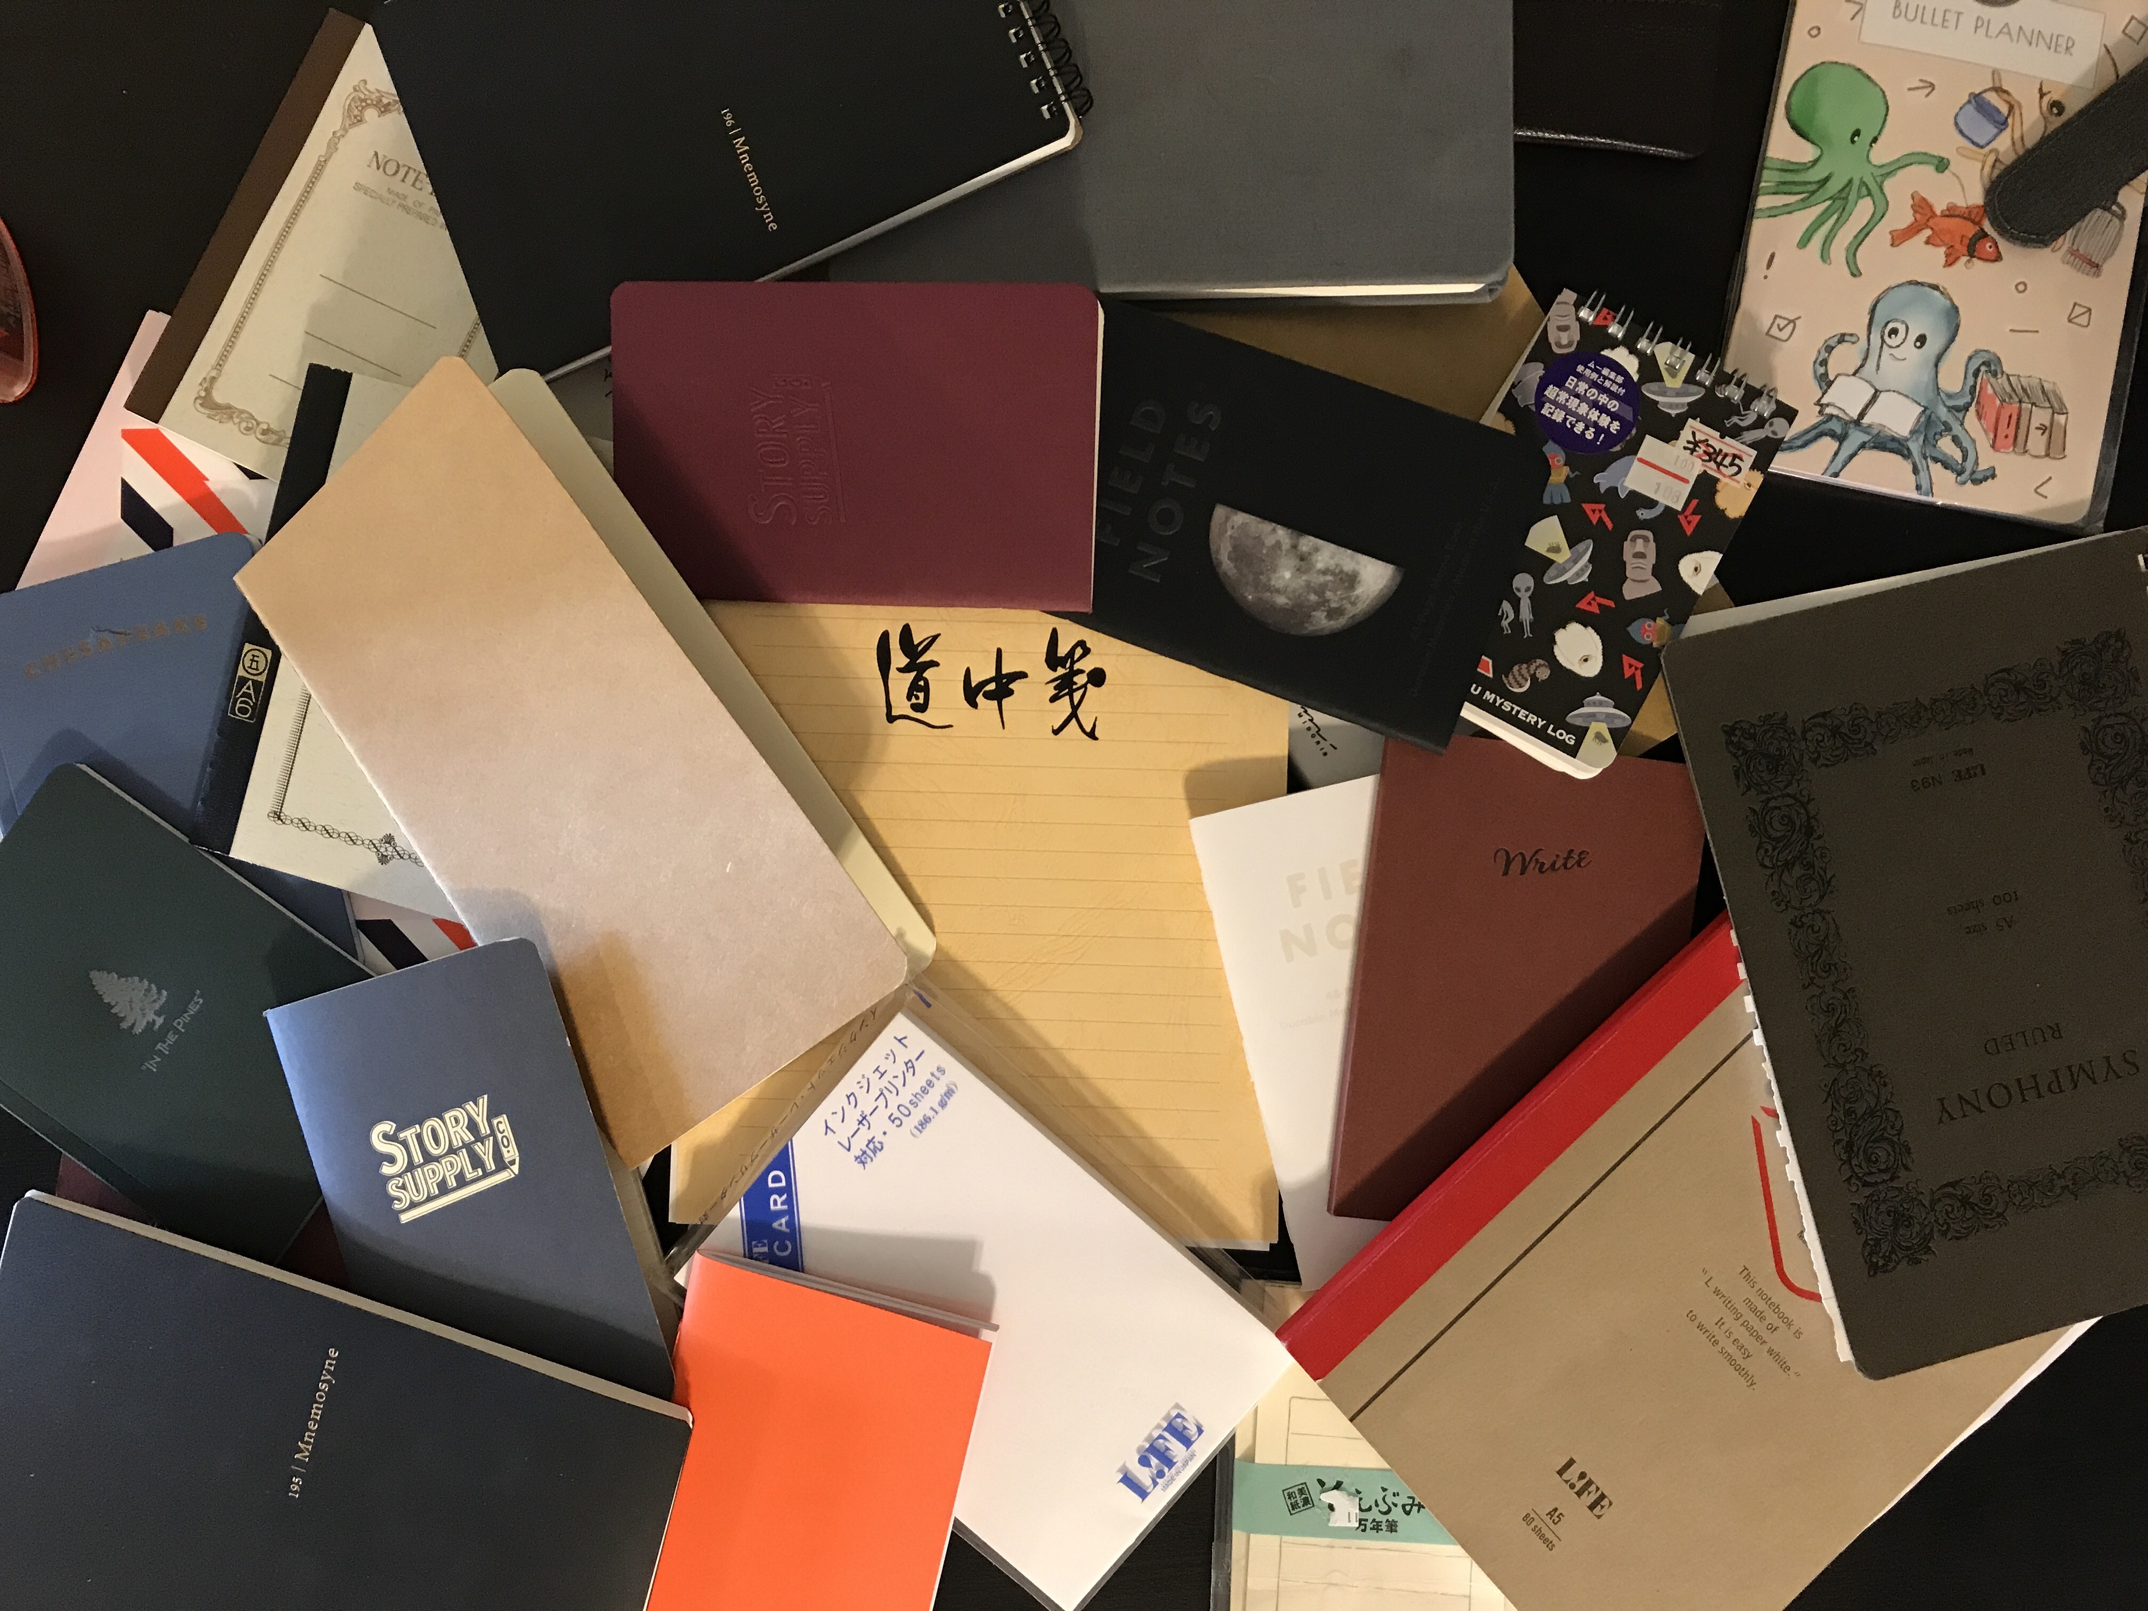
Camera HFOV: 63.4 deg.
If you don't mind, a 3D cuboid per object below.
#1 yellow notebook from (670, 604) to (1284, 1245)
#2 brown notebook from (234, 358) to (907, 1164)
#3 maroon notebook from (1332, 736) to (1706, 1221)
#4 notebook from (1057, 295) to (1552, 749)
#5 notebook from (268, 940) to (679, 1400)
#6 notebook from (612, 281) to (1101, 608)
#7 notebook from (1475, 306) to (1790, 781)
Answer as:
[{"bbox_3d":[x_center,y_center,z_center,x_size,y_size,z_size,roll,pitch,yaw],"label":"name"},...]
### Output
[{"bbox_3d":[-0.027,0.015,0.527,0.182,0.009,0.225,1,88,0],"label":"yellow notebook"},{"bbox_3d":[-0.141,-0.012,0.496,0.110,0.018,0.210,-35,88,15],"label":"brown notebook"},{"bbox_3d":[0.130,0.054,0.508,0.096,0.009,0.140,6,90,1],"label":"maroon notebook"},{"bbox_3d":[0.047,-0.081,0.492,0.140,0.006,0.089,17,91,2],"label":"notebook"},{"bbox_3d":[-0.171,0.115,0.499,0.089,0.009,0.140,-17,89,11],"label":"notebook"},{"bbox_3d":[-0.062,-0.102,0.494,0.140,0.007,0.089,2,94,5],"label":"notebook"},{"bbox_3d":[0.146,-0.079,0.502,0.076,0.012,0.117,27,90,0],"label":"notebook"}]

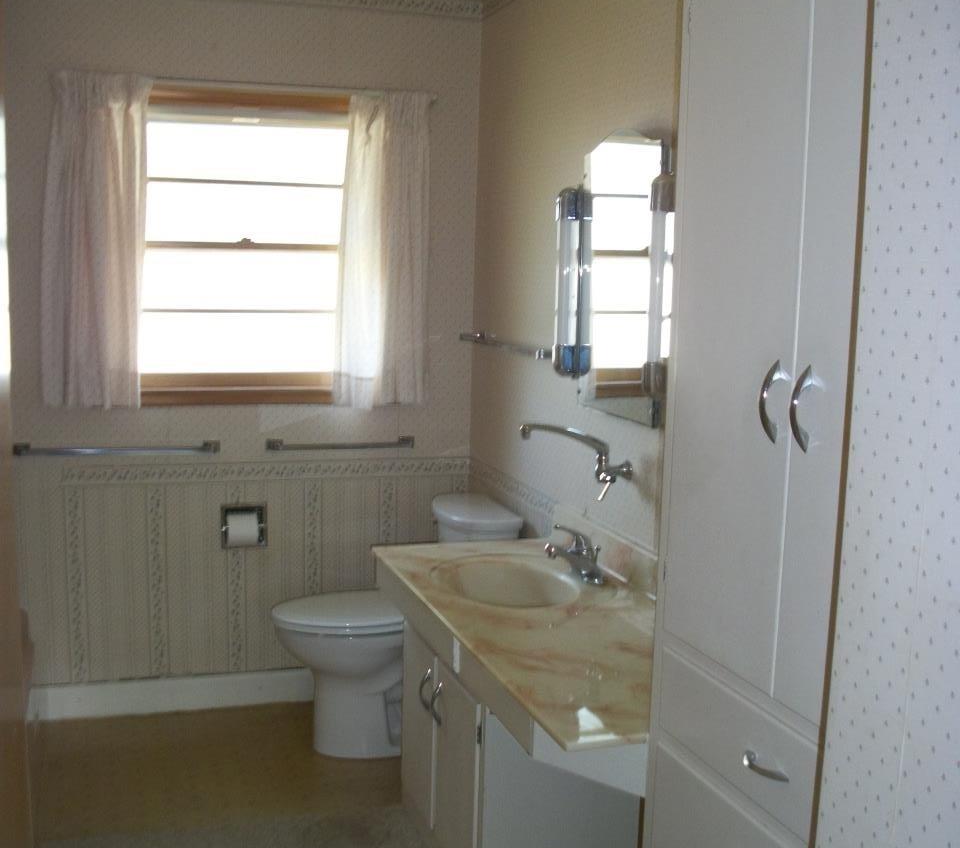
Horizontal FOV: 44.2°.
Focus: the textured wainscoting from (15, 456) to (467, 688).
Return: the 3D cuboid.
[{"bbox_3d":[-0.780,0.494,4.013,1.566,0.741,0.030,-1,8,-18],"label":"textured wainscoting"}]

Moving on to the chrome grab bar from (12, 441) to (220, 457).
[{"bbox_3d":[-1.161,0.080,3.800,0.655,0.042,0.070,-1,8,-18],"label":"chrome grab bar"}]

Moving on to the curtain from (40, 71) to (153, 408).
[{"bbox_3d":[-1.192,-0.559,3.671,0.350,1.057,0.080,-1,8,-18],"label":"curtain"}]

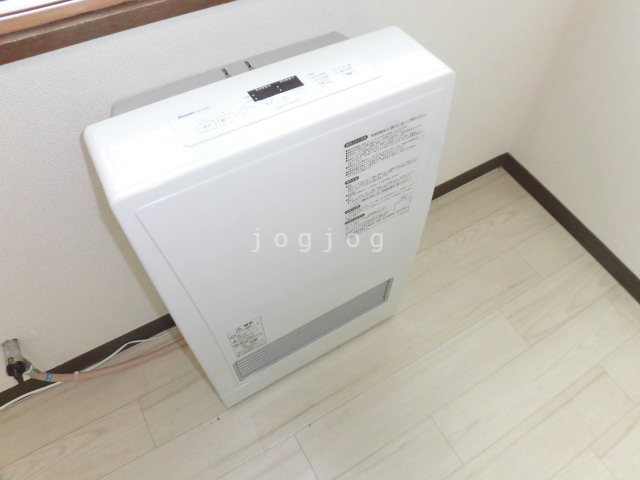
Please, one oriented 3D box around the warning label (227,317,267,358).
[{"bbox_3d":[-0.130,0.179,0.805,0.062,0.103,0.002,-25,55,-17],"label":"warning label"}]

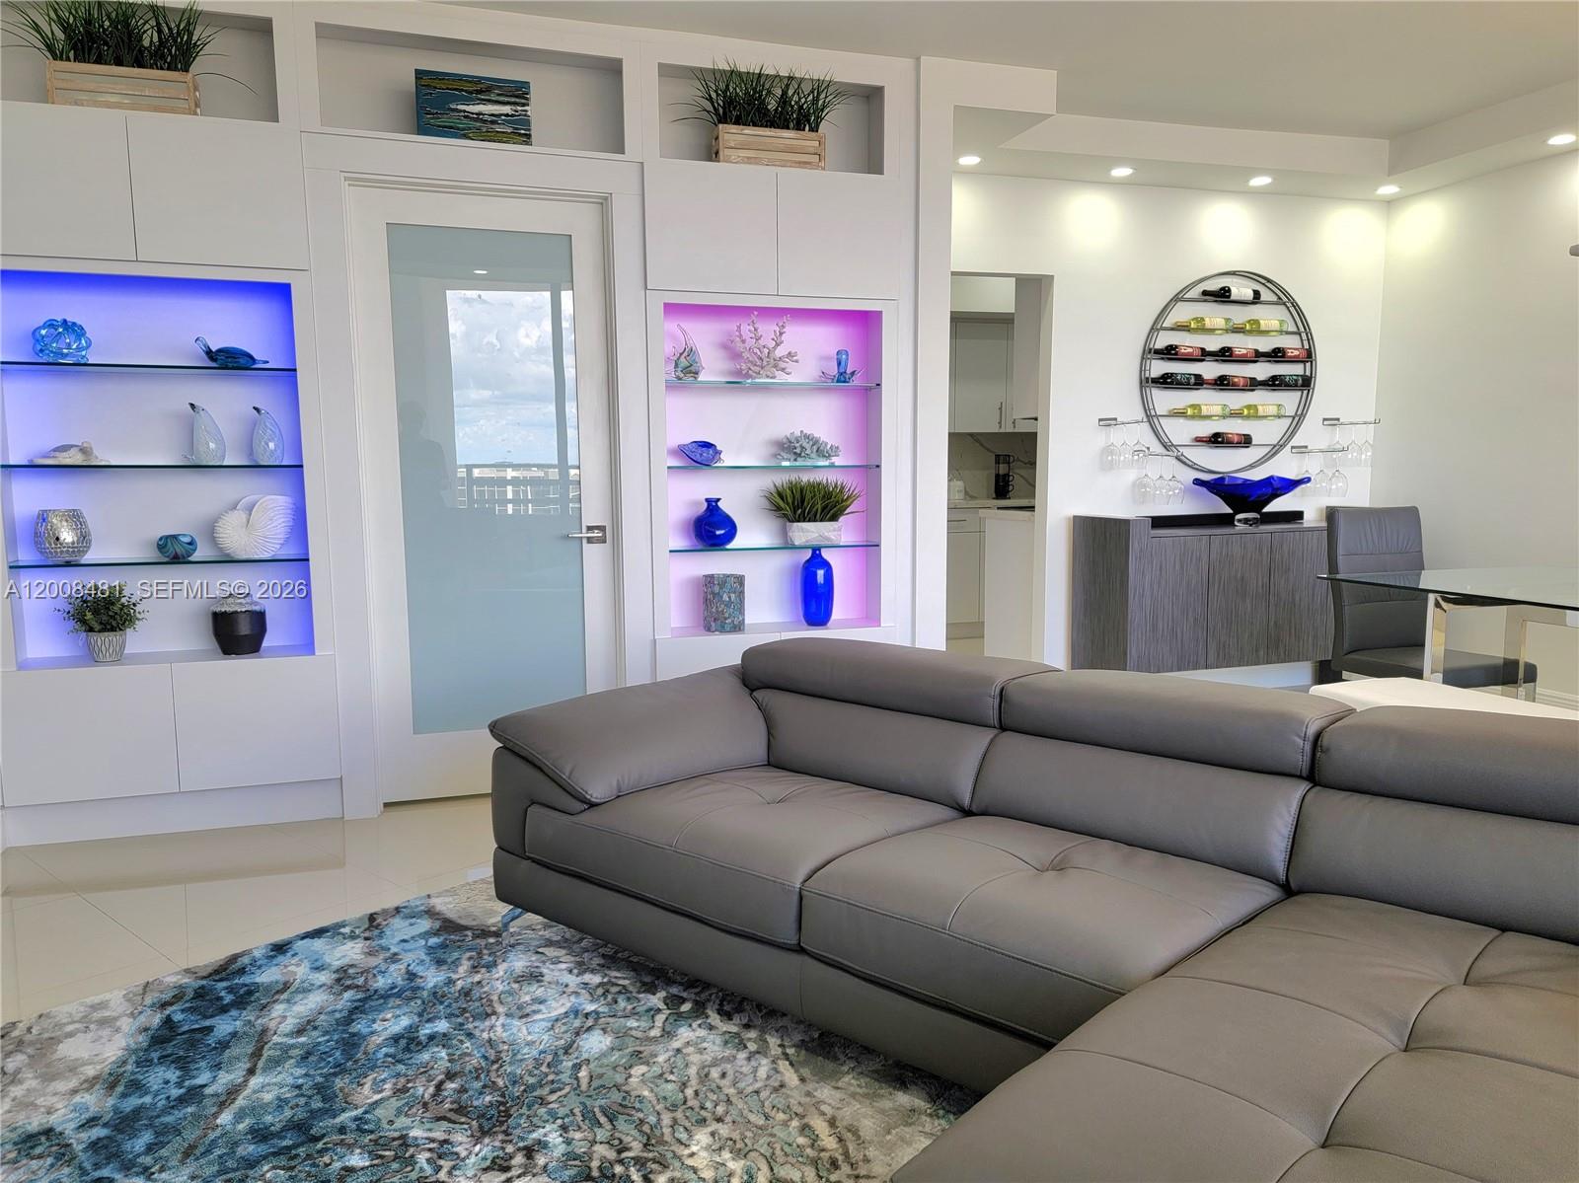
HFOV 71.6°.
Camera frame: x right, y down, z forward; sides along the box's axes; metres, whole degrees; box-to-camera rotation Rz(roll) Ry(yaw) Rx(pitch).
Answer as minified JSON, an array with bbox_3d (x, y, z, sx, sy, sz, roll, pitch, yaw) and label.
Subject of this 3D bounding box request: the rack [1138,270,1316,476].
[{"bbox_3d":[2.095,-1.032,5.199,0.935,0.935,0.090,-3,7,-17],"label":"rack"}]

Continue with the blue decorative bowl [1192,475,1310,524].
[{"bbox_3d":[2.171,-0.432,5.162,0.620,0.234,0.360,-3,7,-17],"label":"blue decorative bowl"}]

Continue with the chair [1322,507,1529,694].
[{"bbox_3d":[2.327,0.190,4.017,0.430,0.986,0.560,-3,7,-17],"label":"chair"}]

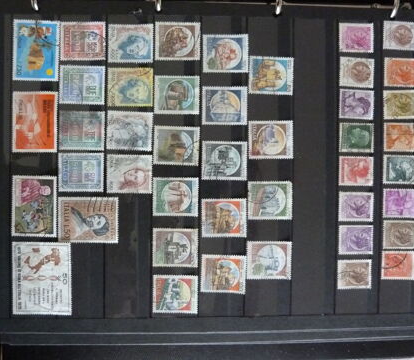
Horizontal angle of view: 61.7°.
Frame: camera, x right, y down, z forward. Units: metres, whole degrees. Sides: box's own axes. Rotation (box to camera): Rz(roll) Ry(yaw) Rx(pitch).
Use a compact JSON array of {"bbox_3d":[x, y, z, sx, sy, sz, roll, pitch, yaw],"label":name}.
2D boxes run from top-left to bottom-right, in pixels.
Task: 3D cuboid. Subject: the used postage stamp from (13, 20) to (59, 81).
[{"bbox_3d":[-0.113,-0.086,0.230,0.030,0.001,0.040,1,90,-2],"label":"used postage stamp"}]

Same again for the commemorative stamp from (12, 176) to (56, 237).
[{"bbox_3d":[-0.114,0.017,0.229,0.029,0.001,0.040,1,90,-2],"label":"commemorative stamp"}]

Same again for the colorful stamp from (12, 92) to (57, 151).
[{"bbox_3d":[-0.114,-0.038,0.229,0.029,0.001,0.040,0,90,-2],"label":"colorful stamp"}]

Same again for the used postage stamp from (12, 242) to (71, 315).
[{"bbox_3d":[-0.109,0.065,0.230,0.039,0.001,0.048,1,90,-2],"label":"used postage stamp"}]

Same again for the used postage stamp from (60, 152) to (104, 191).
[{"bbox_3d":[-0.084,-0.005,0.231,0.030,0.001,0.025,0,90,-2],"label":"used postage stamp"}]

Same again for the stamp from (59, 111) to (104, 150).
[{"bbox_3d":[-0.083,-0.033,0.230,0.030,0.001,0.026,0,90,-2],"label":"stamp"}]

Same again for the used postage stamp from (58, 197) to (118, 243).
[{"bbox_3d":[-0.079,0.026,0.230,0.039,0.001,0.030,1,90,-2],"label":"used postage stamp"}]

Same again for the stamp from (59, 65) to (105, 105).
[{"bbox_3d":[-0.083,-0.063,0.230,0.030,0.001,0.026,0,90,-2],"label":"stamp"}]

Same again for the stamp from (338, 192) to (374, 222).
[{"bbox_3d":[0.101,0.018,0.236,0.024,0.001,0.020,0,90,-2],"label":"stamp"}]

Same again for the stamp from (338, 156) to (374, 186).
[{"bbox_3d":[0.101,-0.006,0.236,0.024,0.001,0.020,0,90,-2],"label":"stamp"}]

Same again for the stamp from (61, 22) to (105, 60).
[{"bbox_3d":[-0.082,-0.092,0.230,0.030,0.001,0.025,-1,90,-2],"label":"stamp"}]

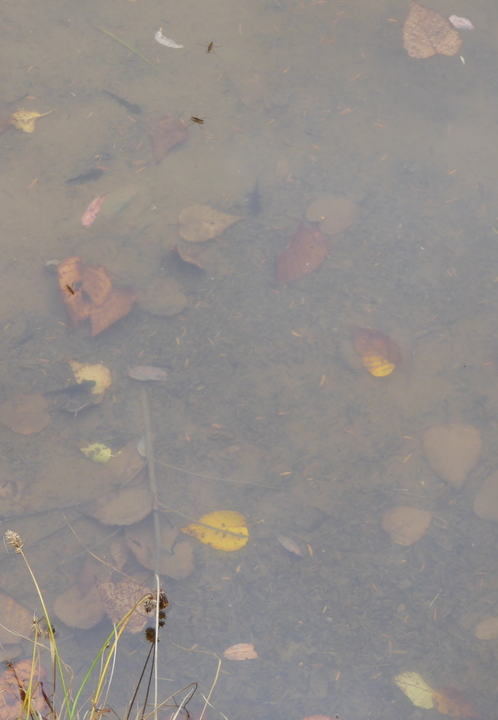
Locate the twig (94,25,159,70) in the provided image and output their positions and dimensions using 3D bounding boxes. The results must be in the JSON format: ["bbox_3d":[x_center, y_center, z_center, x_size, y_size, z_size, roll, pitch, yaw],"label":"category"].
[{"bbox_3d":[-0.158,-0.402,2.823,0.117,0.005,0.005,37,62,24],"label":"twig"}]

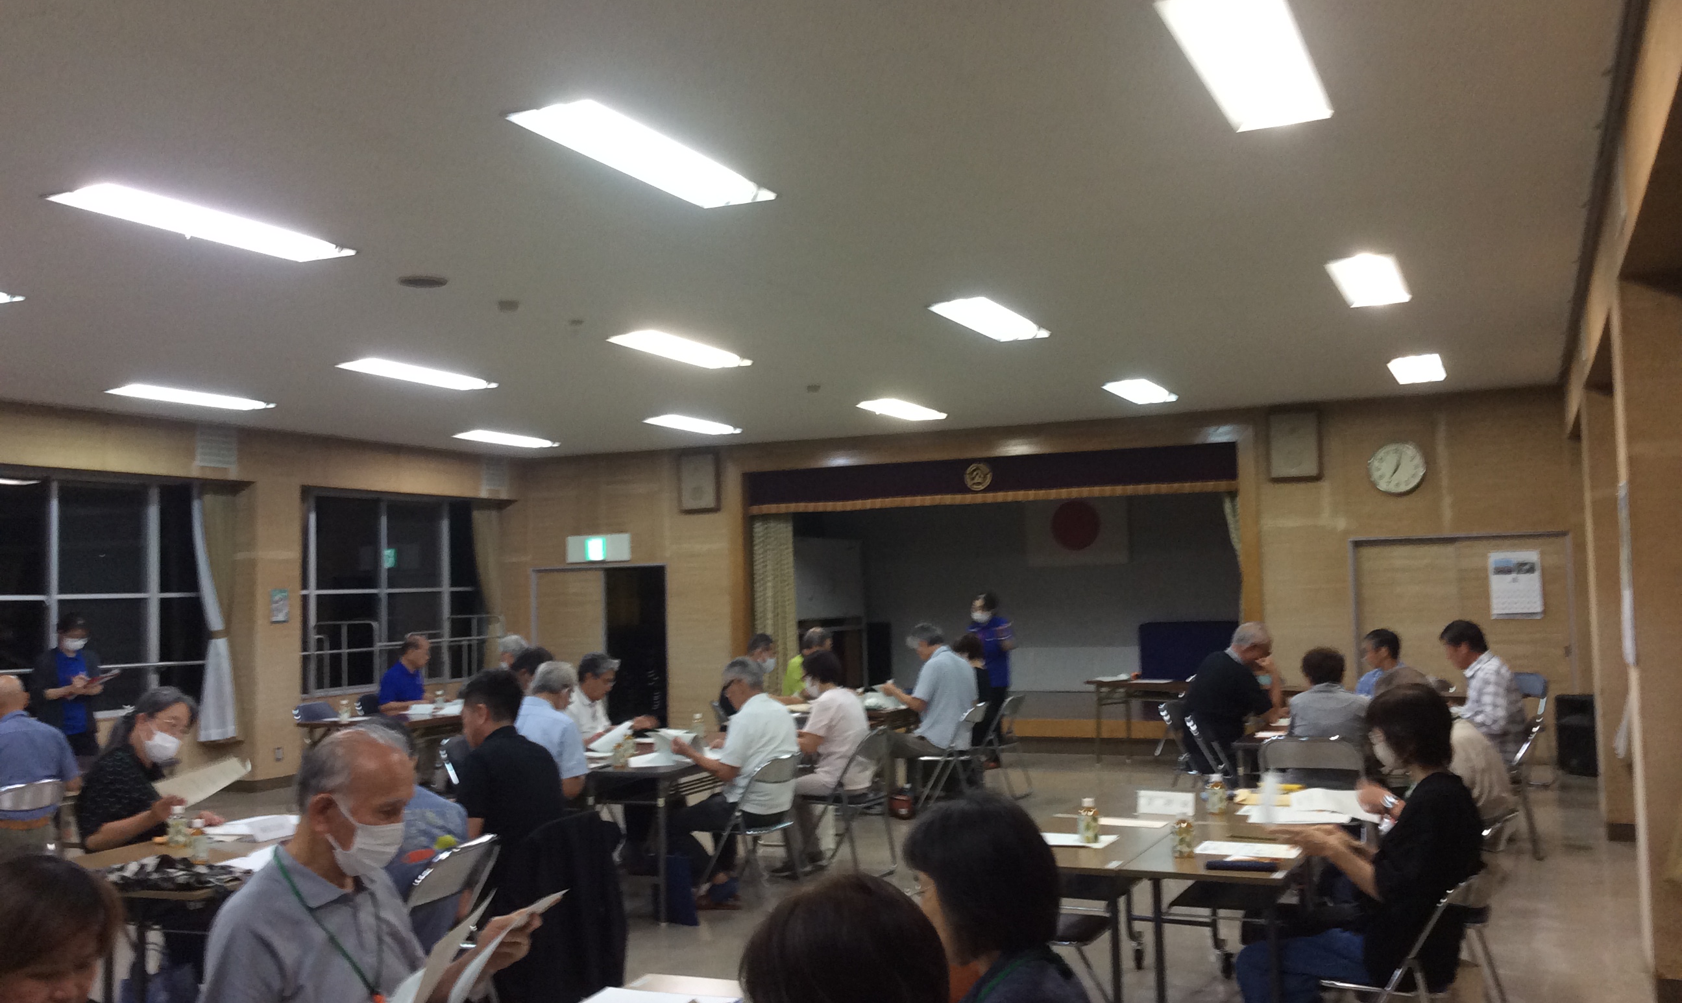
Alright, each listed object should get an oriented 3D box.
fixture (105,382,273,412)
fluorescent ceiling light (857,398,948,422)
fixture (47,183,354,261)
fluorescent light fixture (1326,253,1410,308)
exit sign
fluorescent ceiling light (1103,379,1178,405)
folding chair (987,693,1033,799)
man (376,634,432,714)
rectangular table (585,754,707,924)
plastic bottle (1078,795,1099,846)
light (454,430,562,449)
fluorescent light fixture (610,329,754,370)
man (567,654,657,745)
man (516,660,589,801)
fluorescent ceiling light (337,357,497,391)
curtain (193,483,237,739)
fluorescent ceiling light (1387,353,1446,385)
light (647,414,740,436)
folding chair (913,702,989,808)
[{"bbox_3d":[-4.496,-0.737,10.788,0.300,0.080,1.260,-3,-4,24],"label":"fixture"},{"bbox_3d":[0.534,-0.760,12.936,0.310,0.090,1.250,-3,-4,24],"label":"fluorescent ceiling light"},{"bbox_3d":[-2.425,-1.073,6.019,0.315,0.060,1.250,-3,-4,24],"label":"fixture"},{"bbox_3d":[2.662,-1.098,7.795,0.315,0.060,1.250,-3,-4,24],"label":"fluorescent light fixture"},{"bbox_3d":[-2.447,0.482,15.793,0.767,0.273,0.070,-3,-4,24],"label":"exit sign"},{"bbox_3d":[2.253,-0.847,11.710,0.300,0.080,1.260,-3,-4,24],"label":"fluorescent ceiling light"},{"bbox_3d":[1.129,1.771,11.287,0.470,0.750,0.450,-3,-4,22],"label":"folding chair"},{"bbox_3d":[-3.085,1.601,11.289,0.740,1.240,0.500,-3,-4,19],"label":"man"},{"bbox_3d":[-0.746,1.649,8.039,0.450,0.700,1.800,-2,-4,17],"label":"rectangular table"},{"bbox_3d":[0.756,0.972,4.739,0.065,0.134,0.065,-3,-4,24],"label":"plastic bottle"},{"bbox_3d":[-3.117,-0.572,14.545,0.310,0.090,1.250,-3,-4,24],"label":"light"},{"bbox_3d":[-0.959,-0.923,9.498,0.310,0.090,1.250,-3,-4,24],"label":"fluorescent light fixture"},{"bbox_3d":[-1.180,1.400,8.251,0.740,1.190,0.500,-3,-4,26],"label":"man"},{"bbox_3d":[-1.319,1.340,7.166,0.490,1.230,0.720,-4,-4,38],"label":"man"},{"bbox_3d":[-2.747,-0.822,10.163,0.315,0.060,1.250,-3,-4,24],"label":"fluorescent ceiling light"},{"bbox_3d":[-5.053,0.879,12.548,0.170,2.060,0.380,-3,-4,24],"label":"curtain"},{"bbox_3d":[4.044,-0.939,10.892,0.300,0.080,1.260,-3,-4,24],"label":"fluorescent ceiling light"},{"bbox_3d":[-1.290,-0.667,13.731,0.310,0.090,1.250,-3,-4,24],"label":"light"},{"bbox_3d":[0.731,1.726,10.532,0.480,0.750,0.450,-3,-4,19],"label":"folding chair"}]

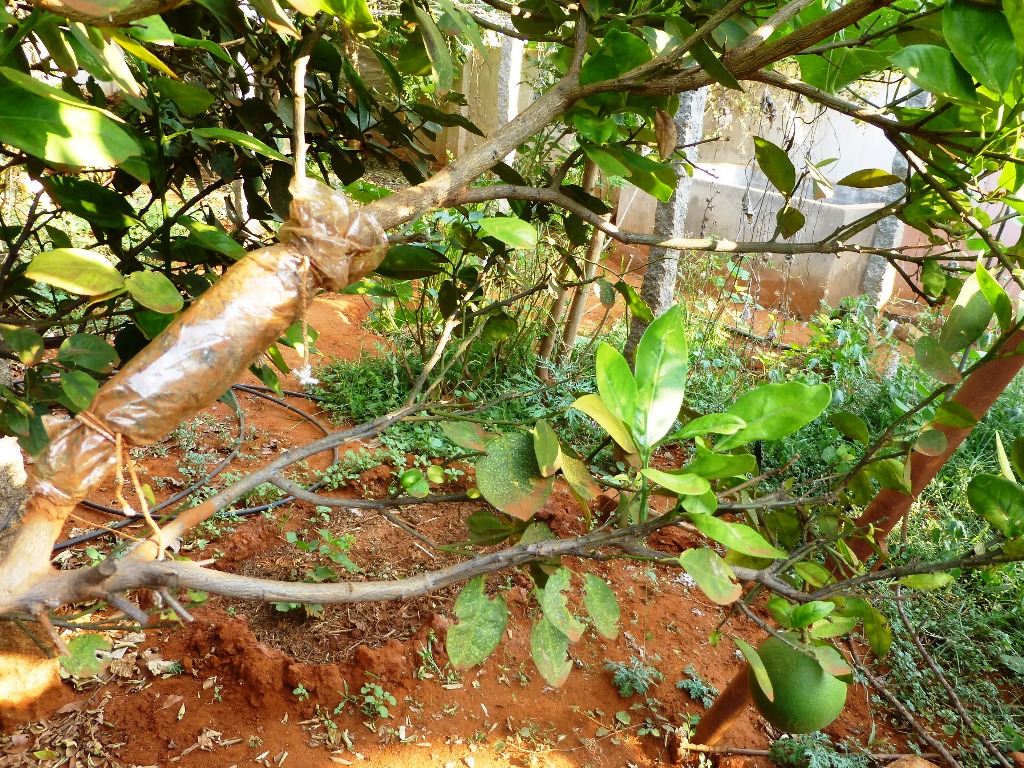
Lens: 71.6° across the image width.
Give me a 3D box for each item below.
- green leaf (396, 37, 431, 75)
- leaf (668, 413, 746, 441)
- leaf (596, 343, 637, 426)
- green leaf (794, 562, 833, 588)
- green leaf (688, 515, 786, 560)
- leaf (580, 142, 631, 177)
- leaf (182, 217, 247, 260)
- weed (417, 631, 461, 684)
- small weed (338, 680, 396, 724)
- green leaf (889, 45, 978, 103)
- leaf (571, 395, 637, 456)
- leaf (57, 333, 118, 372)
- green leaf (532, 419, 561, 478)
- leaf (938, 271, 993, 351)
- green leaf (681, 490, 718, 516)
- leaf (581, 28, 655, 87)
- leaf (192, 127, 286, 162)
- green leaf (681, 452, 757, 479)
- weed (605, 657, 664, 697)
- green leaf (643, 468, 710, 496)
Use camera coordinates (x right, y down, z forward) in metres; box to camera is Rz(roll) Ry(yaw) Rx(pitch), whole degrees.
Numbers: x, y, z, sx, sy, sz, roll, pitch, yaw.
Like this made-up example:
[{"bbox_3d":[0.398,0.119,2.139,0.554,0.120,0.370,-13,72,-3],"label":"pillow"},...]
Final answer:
[{"bbox_3d":[-0.129,-0.438,0.950,0.055,0.050,0.018,0,12,0],"label":"green leaf"},{"bbox_3d":[0.197,0.043,0.720,0.088,0.015,0.034,-9,27,18],"label":"leaf"},{"bbox_3d":[0.122,0.002,0.805,0.042,0.110,0.018,-14,-17,-18],"label":"leaf"},{"bbox_3d":[0.323,0.205,0.760,0.044,0.026,0.016,-20,19,-10],"label":"green leaf"},{"bbox_3d":[0.247,0.166,0.775,0.109,0.020,0.045,22,37,16],"label":"green leaf"},{"bbox_3d":[0.121,-0.290,0.920,0.074,0.012,0.036,35,47,12],"label":"leaf"},{"bbox_3d":[-0.453,-0.220,1.080,0.130,0.022,0.048,33,37,0],"label":"leaf"},{"bbox_3d":[-0.158,0.588,1.530,0.088,0.075,0.075,5,17,0],"label":"weed"},{"bbox_3d":[-0.285,0.626,1.400,0.110,0.055,0.085,4,18,0],"label":"small weed"},{"bbox_3d":[0.451,-0.332,0.760,0.100,0.014,0.048,24,53,-18],"label":"green leaf"},{"bbox_3d":[0.093,0.041,0.710,0.032,0.088,0.022,-48,6,-25],"label":"leaf"},{"bbox_3d":[-0.578,-0.037,0.968,0.084,0.020,0.055,3,53,3],"label":"leaf"},{"bbox_3d":[0.034,0.064,0.700,0.025,0.059,0.014,-7,9,-1],"label":"green leaf"},{"bbox_3d":[0.498,-0.079,0.780,0.043,0.090,0.012,28,-6,27],"label":"leaf"},{"bbox_3d":[0.181,0.114,0.690,0.038,0.032,0.016,-16,-19,-10],"label":"green leaf"},{"bbox_3d":[0.134,-0.424,0.930,0.096,0.085,0.025,-24,-16,0],"label":"leaf"},{"bbox_3d":[-0.383,-0.334,0.998,0.150,0.025,0.050,18,27,2],"label":"leaf"},{"bbox_3d":[0.211,0.084,0.730,0.085,0.014,0.035,-7,35,15],"label":"green leaf"},{"bbox_3d":[0.269,0.645,1.570,0.120,0.055,0.090,5,17,0],"label":"weed"},{"bbox_3d":[0.180,0.106,0.782,0.078,0.018,0.038,12,38,27],"label":"green leaf"}]

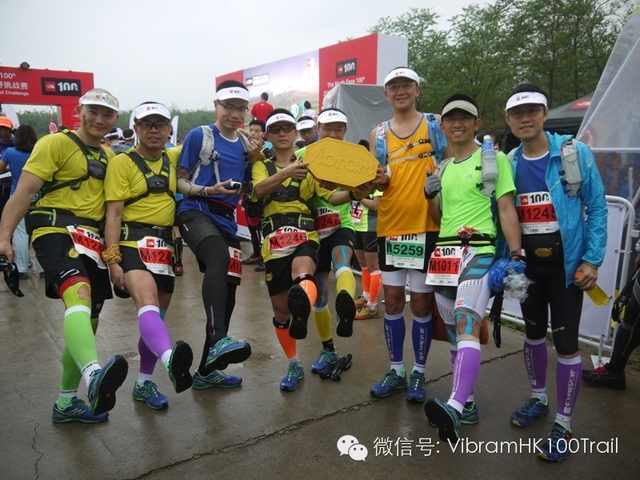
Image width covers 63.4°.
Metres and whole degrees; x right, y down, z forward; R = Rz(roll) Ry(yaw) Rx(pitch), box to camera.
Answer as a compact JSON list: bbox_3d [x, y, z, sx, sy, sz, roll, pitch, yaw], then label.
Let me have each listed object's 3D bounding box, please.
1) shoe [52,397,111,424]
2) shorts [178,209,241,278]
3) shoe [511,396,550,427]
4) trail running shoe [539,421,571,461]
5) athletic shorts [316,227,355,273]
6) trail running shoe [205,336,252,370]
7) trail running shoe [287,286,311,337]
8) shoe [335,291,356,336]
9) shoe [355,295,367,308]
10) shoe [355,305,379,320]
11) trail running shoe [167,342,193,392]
[{"bbox_3d":[-1.305,0.918,2.823,0.287,0.117,0.107,-1,10,-6],"label":"shoe"},{"bbox_3d":[-0.668,0.009,3.100,0.330,0.410,0.340,10,14,44],"label":"shorts"},{"bbox_3d":[1.153,0.919,2.818,0.287,0.117,0.107,-5,11,-29],"label":"shoe"},{"bbox_3d":[1.154,0.968,2.526,0.287,0.117,0.107,-9,13,-43],"label":"trail running shoe"},{"bbox_3d":[0.065,0.032,3.220,0.360,0.400,0.380,0,8,2],"label":"athletic shorts"},{"bbox_3d":[-0.527,0.653,2.980,0.290,0.110,0.105,-18,-40,22],"label":"trail running shoe"},{"bbox_3d":[-0.099,0.322,2.440,0.106,0.287,0.110,1,24,-1],"label":"trail running shoe"},{"bbox_3d":[0.131,0.352,2.630,0.106,0.287,0.110,1,30,5],"label":"shoe"},{"bbox_3d":[0.380,0.560,4.709,0.287,0.110,0.106,-4,9,-28],"label":"shoe"},{"bbox_3d":[0.405,0.612,4.547,0.265,0.115,0.100,-4,11,-22],"label":"shoe"},{"bbox_3d":[-0.642,0.551,2.360,0.106,0.287,0.110,-13,34,-32],"label":"trail running shoe"}]

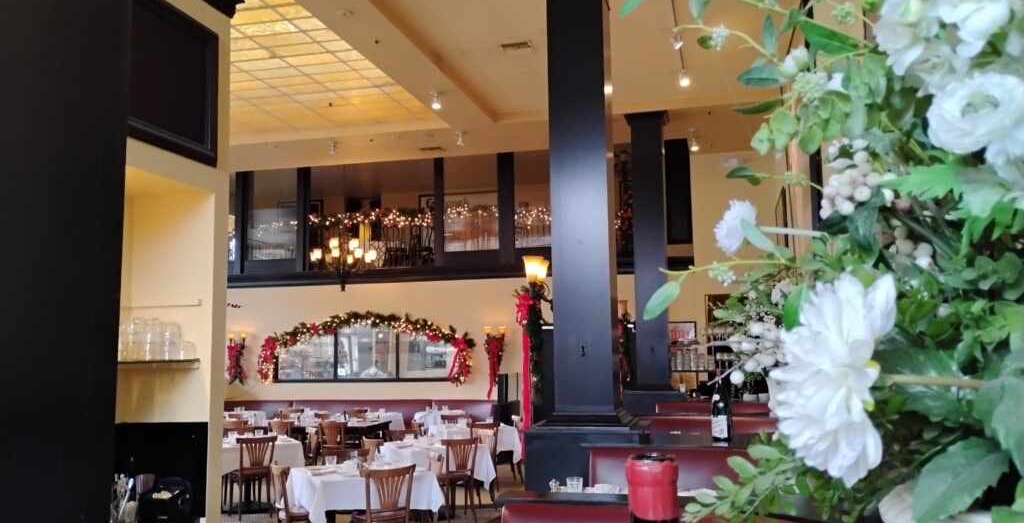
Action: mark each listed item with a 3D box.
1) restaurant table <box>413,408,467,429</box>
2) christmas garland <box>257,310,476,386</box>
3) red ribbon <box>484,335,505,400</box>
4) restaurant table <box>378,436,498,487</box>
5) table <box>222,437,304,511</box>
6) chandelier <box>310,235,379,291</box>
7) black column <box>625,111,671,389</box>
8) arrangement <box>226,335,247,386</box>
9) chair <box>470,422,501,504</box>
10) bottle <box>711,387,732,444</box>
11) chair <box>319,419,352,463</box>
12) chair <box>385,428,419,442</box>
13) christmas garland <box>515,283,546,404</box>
[{"bbox_3d":[-1.081,2.712,12.738,0.740,0.760,0.740,-2,-6,14],"label":"restaurant table"},{"bbox_3d":[-2.477,1.471,14.026,3.850,1.200,0.250,-2,-6,14],"label":"christmas garland"},{"bbox_3d":[-0.268,1.670,13.450,0.290,1.080,0.220,-2,-6,14],"label":"red ribbon"},{"bbox_3d":[-0.776,2.079,8.478,0.900,0.460,0.900,2,-7,-27],"label":"restaurant table"},{"bbox_3d":[-3.043,2.505,9.732,0.950,0.760,0.950,3,-7,-31],"label":"table"},{"bbox_3d":[-2.163,0.026,10.646,0.830,0.730,0.830,-1,-6,0],"label":"chandelier"},{"bbox_3d":[2.102,-0.152,12.603,0.600,4.110,0.600,-2,-6,14],"label":"black column"},{"bbox_3d":[-4.828,1.741,14.590,0.290,0.900,0.220,-2,-6,14],"label":"arrangement"},{"bbox_3d":[-0.392,2.481,10.461,0.430,0.880,0.490,1,-6,-16],"label":"chair"},{"bbox_3d":[1.429,0.980,5.686,0.135,0.500,0.135,-5,-8,37],"label":"bottle"},{"bbox_3d":[-2.093,2.411,10.309,0.430,0.870,0.500,-2,-6,14],"label":"chair"},{"bbox_3d":[-1.041,2.224,8.716,0.440,0.870,0.500,2,-7,-28],"label":"chair"},{"bbox_3d":[0.137,0.633,6.325,0.190,0.860,0.250,-2,-6,14],"label":"christmas garland"}]

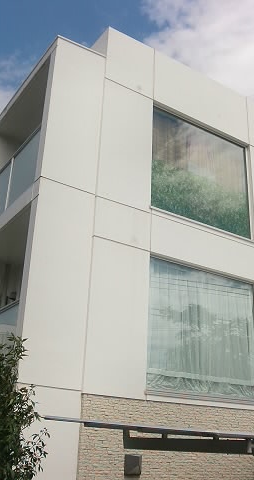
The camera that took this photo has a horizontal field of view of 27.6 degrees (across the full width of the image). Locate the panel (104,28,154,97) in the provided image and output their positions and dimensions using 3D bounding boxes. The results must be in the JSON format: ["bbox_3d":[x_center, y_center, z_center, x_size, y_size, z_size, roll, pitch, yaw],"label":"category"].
[{"bbox_3d":[0.030,-3.165,9.467,1.048,1.148,0.200,16,-26,-30],"label":"panel"}]

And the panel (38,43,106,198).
[{"bbox_3d":[-0.864,-2.013,8.401,0.943,2.682,0.200,16,-26,-30],"label":"panel"}]

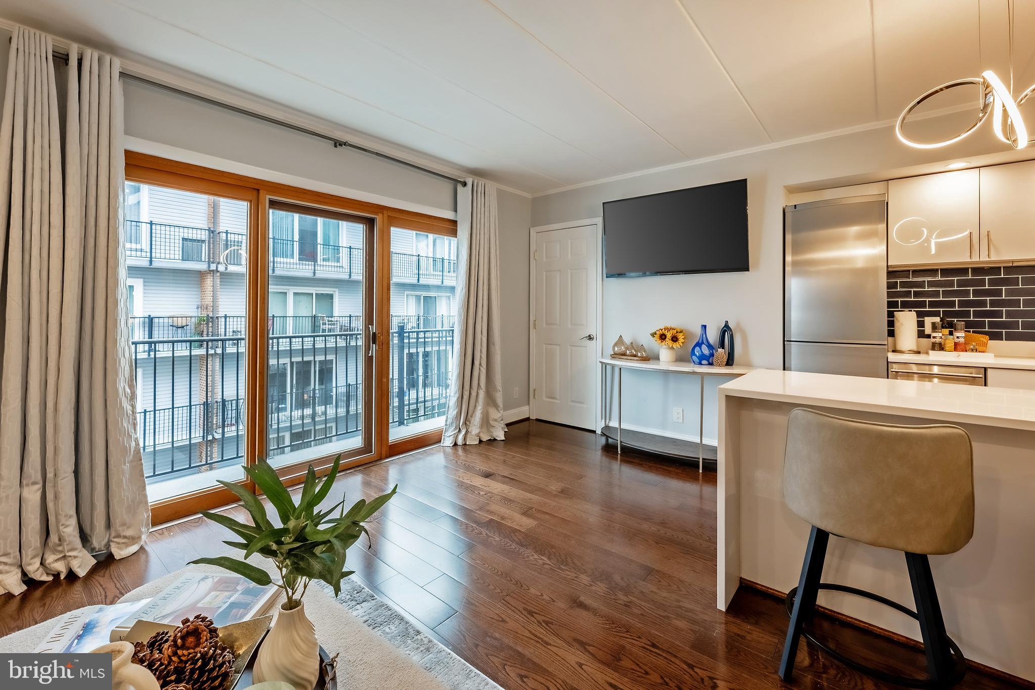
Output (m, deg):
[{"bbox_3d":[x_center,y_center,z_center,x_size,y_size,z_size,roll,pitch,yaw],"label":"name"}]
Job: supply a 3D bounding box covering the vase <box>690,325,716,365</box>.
[{"bbox_3d":[1.500,-0.001,3.260,0.200,0.325,0.195,2,4,37],"label":"vase"}]

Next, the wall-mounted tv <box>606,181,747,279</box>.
[{"bbox_3d":[1.310,-0.953,3.460,1.210,0.710,0.070,0,7,36],"label":"wall-mounted tv"}]

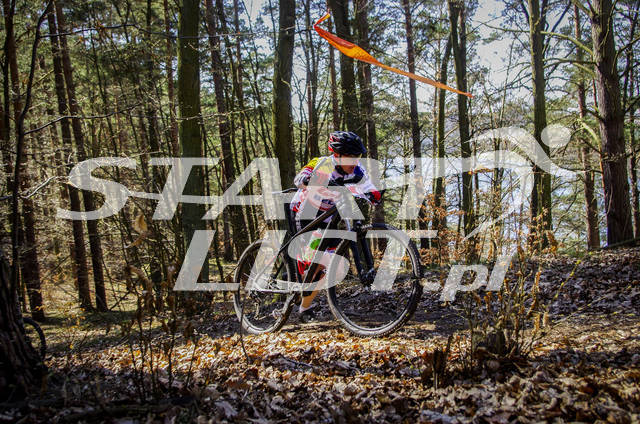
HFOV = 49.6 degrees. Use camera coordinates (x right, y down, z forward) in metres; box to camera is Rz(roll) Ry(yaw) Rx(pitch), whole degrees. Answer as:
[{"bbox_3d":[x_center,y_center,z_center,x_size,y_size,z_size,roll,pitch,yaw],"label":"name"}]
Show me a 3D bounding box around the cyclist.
[{"bbox_3d":[0.070,0.120,5.070,0.660,1.430,0.780,-1,0,-37],"label":"cyclist"}]

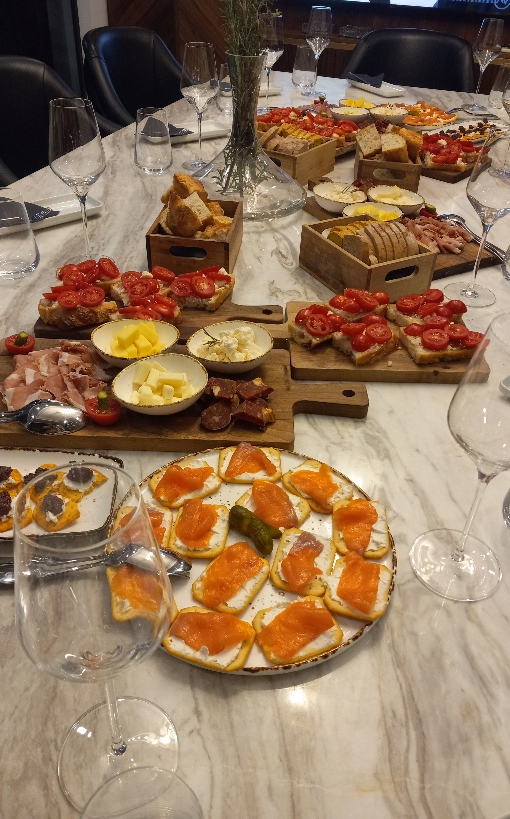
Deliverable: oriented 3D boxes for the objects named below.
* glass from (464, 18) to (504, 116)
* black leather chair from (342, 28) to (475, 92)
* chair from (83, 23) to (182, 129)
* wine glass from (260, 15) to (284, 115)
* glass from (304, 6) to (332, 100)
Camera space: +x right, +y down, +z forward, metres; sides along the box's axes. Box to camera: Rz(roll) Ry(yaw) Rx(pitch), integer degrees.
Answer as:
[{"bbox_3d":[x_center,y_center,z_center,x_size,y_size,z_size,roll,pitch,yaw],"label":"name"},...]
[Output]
[{"bbox_3d":[0.735,-1.102,2.045,0.084,0.247,0.084,3,38,0],"label":"glass"},{"bbox_3d":[0.553,-1.064,2.678,0.585,0.865,0.580,13,39,12],"label":"black leather chair"},{"bbox_3d":[-0.297,-0.839,2.322,0.580,0.865,0.585,10,38,9],"label":"chair"},{"bbox_3d":[0.040,-0.979,1.814,0.081,0.238,0.081,3,38,0],"label":"wine glass"},{"bbox_3d":[0.201,-1.143,2.048,0.085,0.243,0.085,4,38,0],"label":"glass"}]

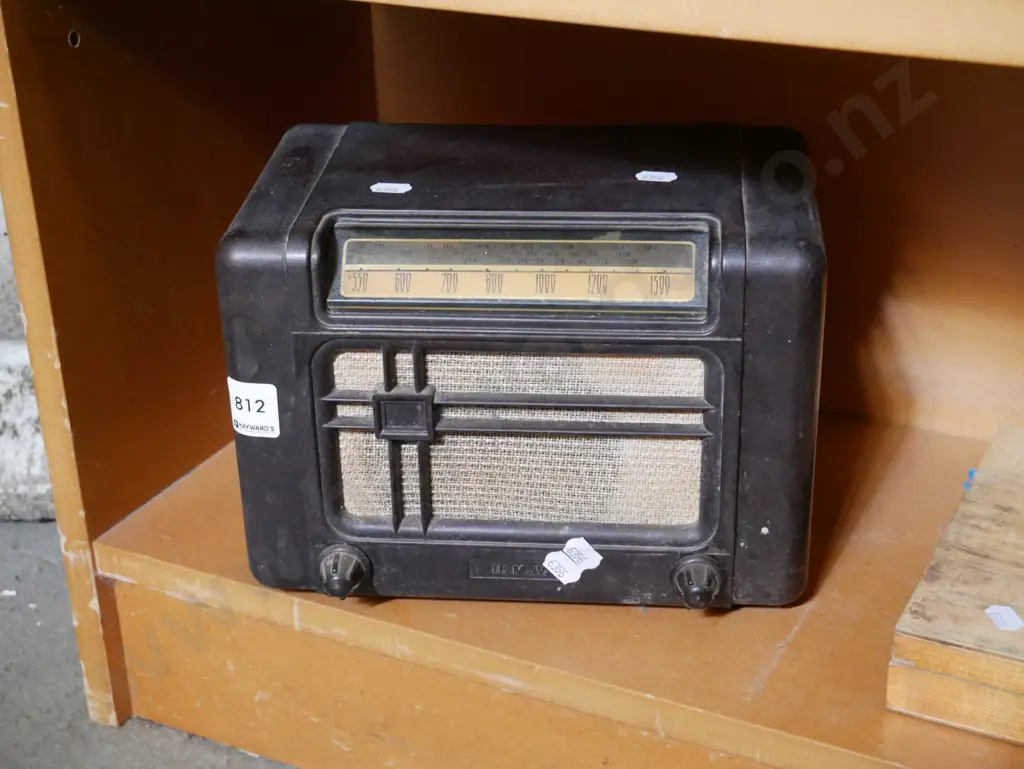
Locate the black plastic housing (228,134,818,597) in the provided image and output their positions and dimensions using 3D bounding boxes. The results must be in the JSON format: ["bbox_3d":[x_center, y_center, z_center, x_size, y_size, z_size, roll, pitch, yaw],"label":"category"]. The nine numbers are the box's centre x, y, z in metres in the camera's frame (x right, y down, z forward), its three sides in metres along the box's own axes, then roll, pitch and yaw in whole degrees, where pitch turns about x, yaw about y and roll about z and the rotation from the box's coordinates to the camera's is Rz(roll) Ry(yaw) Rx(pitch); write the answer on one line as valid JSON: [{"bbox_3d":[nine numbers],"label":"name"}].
[{"bbox_3d":[0.014,-0.015,1.077,0.356,0.241,0.229,1,27,5],"label":"black plastic housing"}]

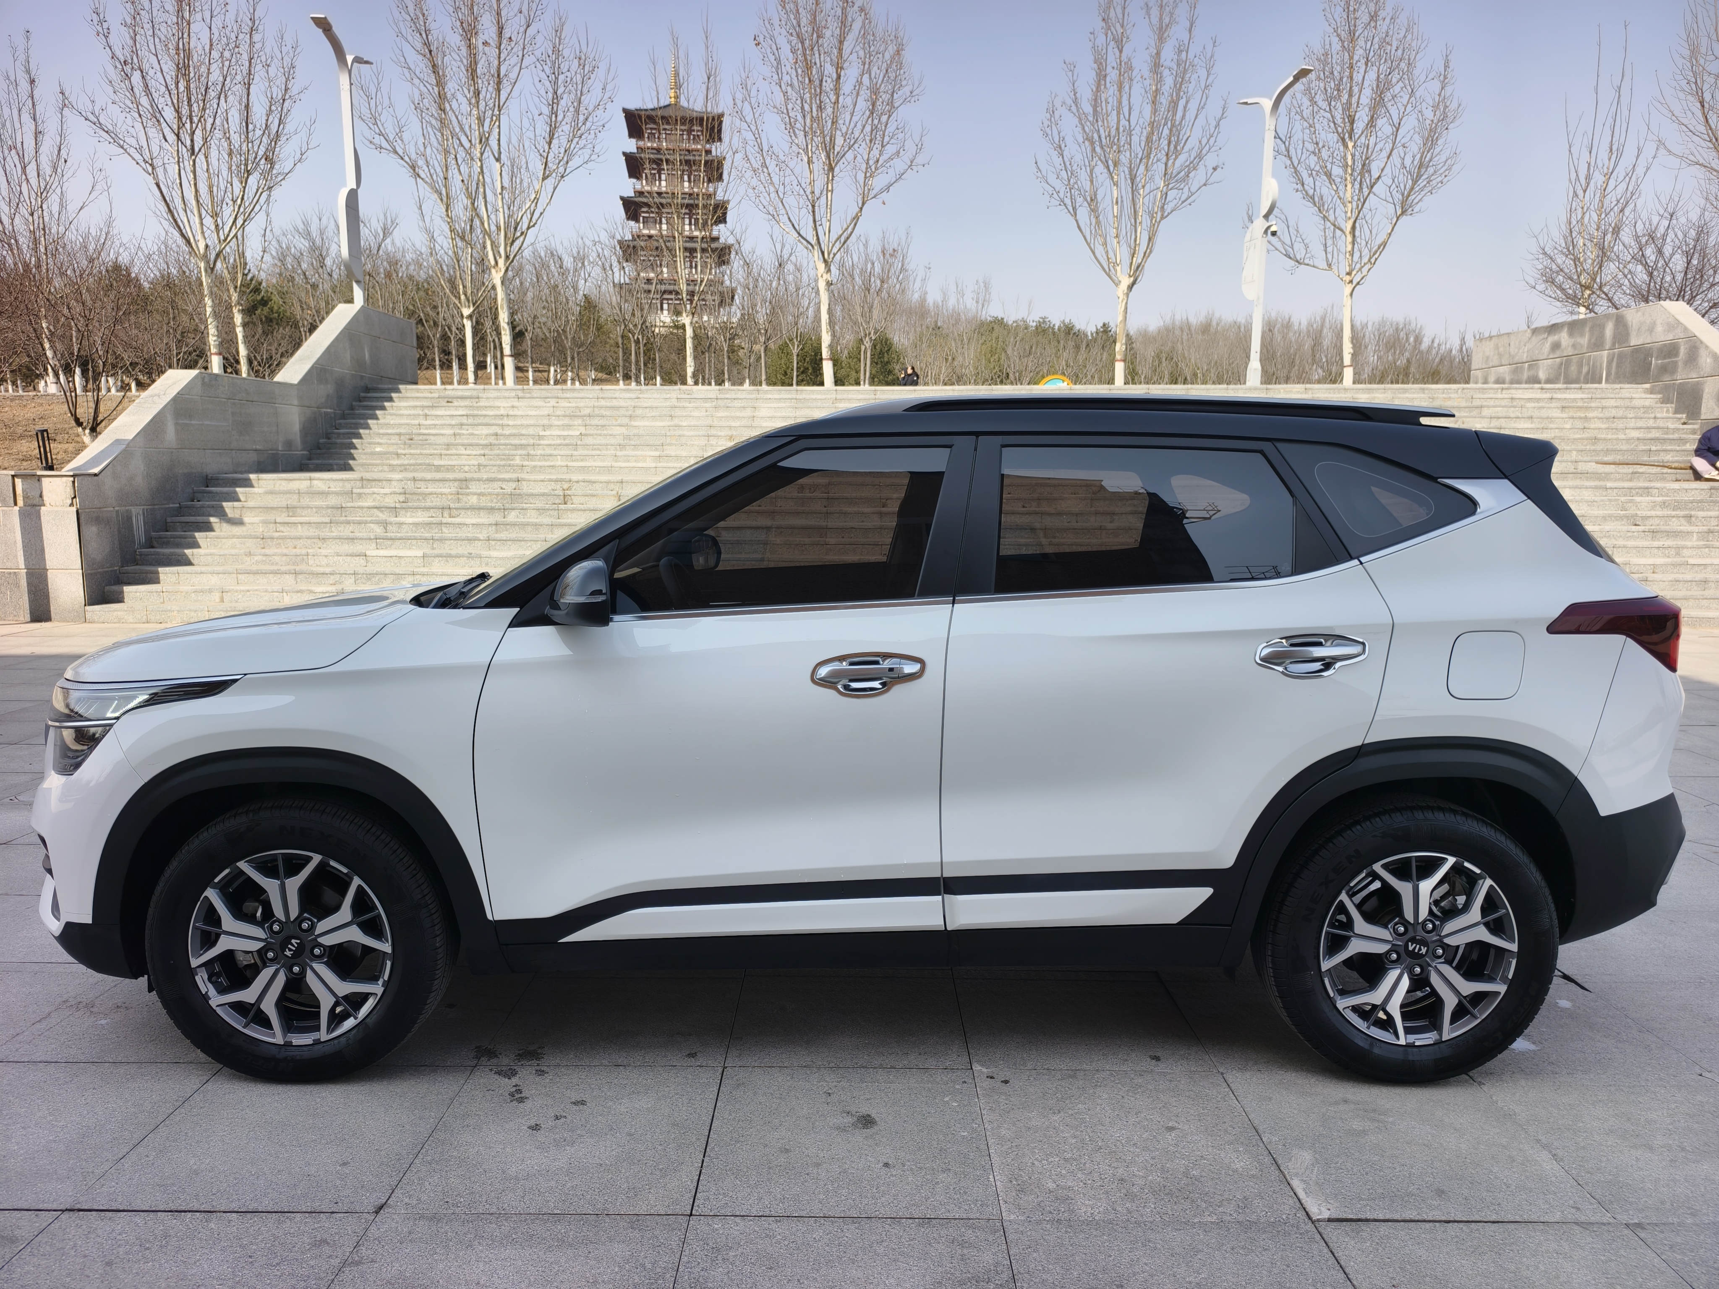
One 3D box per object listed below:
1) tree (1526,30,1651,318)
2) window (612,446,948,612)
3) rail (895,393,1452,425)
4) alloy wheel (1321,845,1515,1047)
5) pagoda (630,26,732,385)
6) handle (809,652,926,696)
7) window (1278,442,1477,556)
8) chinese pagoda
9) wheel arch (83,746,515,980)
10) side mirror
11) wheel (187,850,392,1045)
[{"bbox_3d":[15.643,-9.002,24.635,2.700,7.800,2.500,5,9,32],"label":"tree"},{"bbox_3d":[-0.176,-0.271,2.664,0.777,0.411,0.060,0,-13,-1],"label":"window"},{"bbox_3d":[0.781,-0.588,2.818,1.400,0.070,0.070,0,8,-1],"label":"rail"},{"bbox_3d":[1.314,0.702,2.755,0.463,0.463,0.190,0,8,-1],"label":"alloy wheel"},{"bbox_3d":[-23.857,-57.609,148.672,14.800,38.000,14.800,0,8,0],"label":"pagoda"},{"bbox_3d":[0.021,0.069,2.581,0.257,0.102,0.060,0,8,-1],"label":"handle"},{"bbox_3d":[1.233,-0.341,2.687,0.461,0.291,0.060,0,-16,-1],"label":"window"},{"bbox_3d":[-23.927,-58.403,148.566,14.800,35.500,14.800,0,8,0],"label":"chinese pagoda"},{"bbox_3d":[-1.270,0.494,2.644,0.915,0.535,0.130,0,8,-1],"label":"wheel arch"},{"bbox_3d":[-0.620,-0.116,2.506,0.140,0.155,0.225,0,8,-1],"label":"side mirror"},{"bbox_3d":[-1.318,0.688,2.724,0.470,0.470,0.180,0,8,-1],"label":"wheel"}]

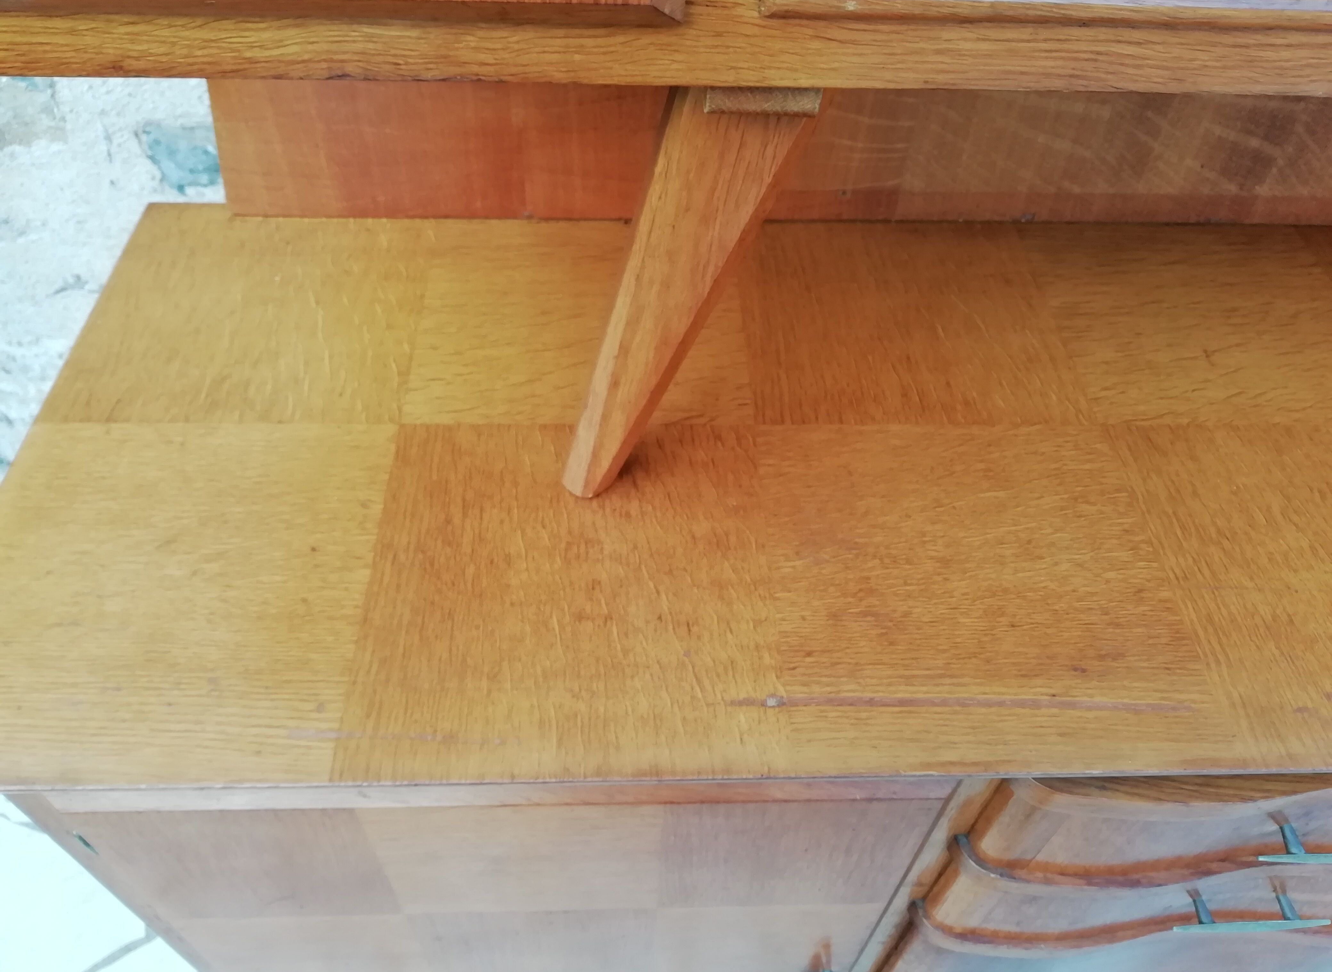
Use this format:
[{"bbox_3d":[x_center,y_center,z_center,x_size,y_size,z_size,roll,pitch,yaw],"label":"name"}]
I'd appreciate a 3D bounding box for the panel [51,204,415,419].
[{"bbox_3d":[-0.293,-0.125,0.731,0.231,0.020,0.236,0,50,-2],"label":"panel"}]

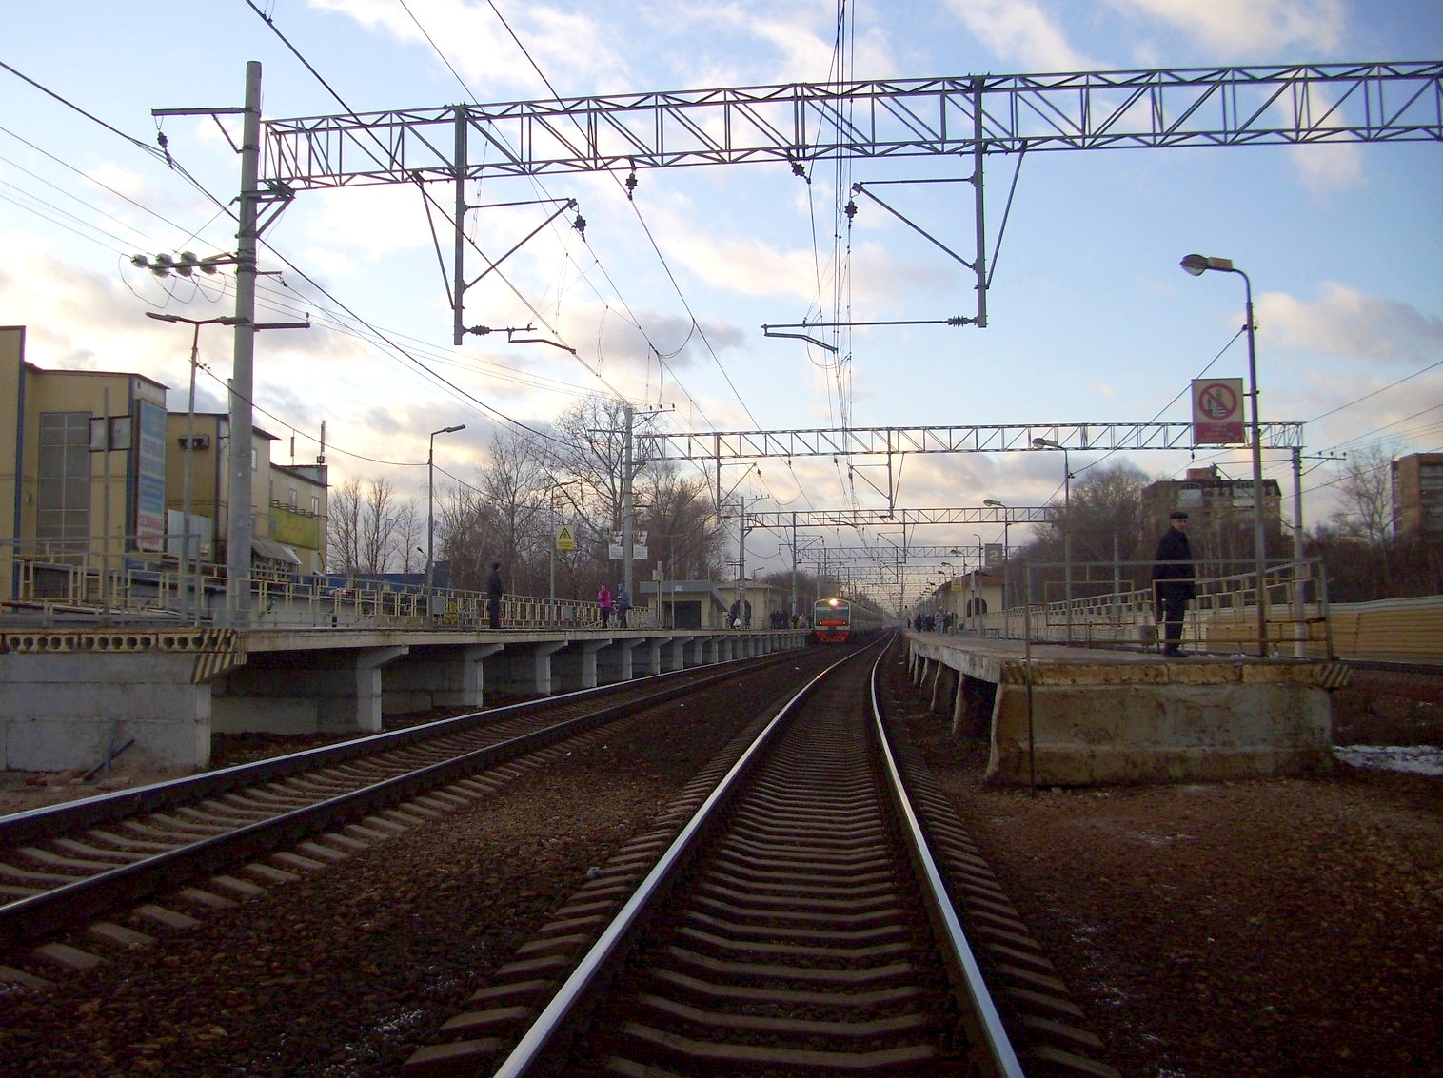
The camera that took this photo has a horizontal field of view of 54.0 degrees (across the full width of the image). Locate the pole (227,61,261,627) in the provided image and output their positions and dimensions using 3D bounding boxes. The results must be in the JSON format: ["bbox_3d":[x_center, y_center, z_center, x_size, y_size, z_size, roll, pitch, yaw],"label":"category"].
[{"bbox_3d":[-9.292,-3.497,27.682,0.480,11.939,0.480,0,-4,0],"label":"pole"}]

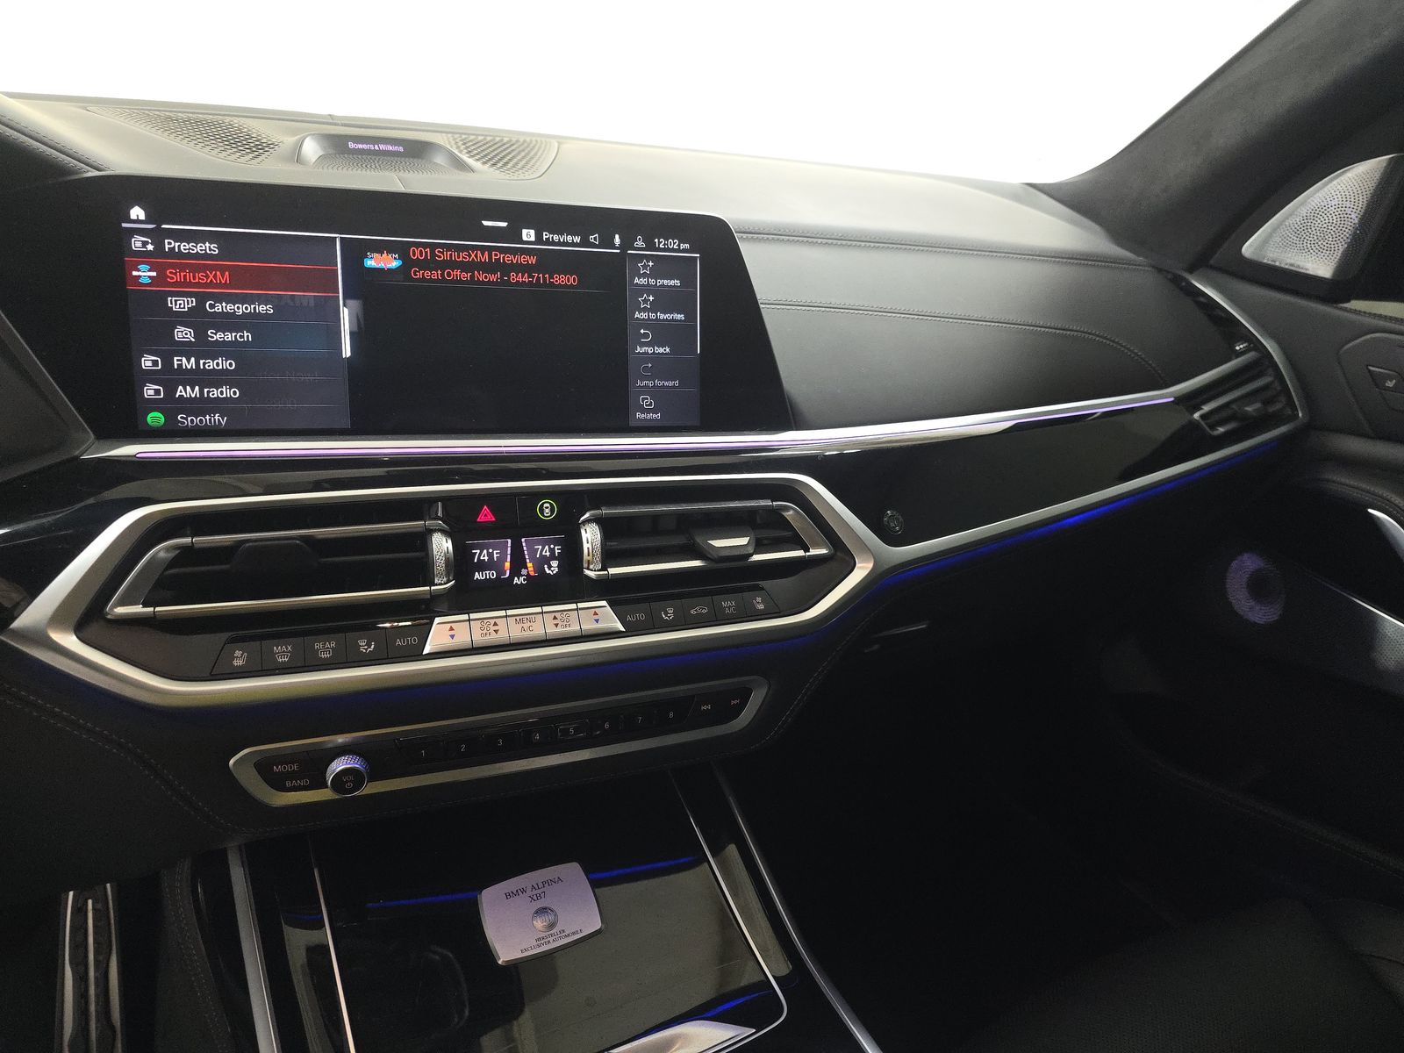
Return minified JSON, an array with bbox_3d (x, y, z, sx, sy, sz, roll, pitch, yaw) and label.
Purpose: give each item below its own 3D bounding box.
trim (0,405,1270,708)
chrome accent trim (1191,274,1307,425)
[{"bbox_3d":[0.111,0.002,0.577,0.890,0.105,0.083,-6,25,-26],"label":"trim"},{"bbox_3d":[0.475,-0.159,0.817,0.035,0.112,0.158,-4,24,-22],"label":"chrome accent trim"}]

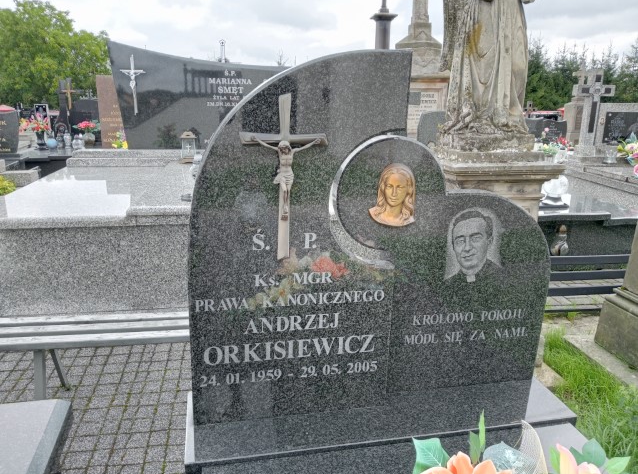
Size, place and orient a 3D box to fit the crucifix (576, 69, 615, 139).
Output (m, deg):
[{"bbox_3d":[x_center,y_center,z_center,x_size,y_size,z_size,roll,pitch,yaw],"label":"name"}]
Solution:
[{"bbox_3d":[3.289,-1.570,6.250,0.480,0.854,0.130,-1,16,-9],"label":"crucifix"}]

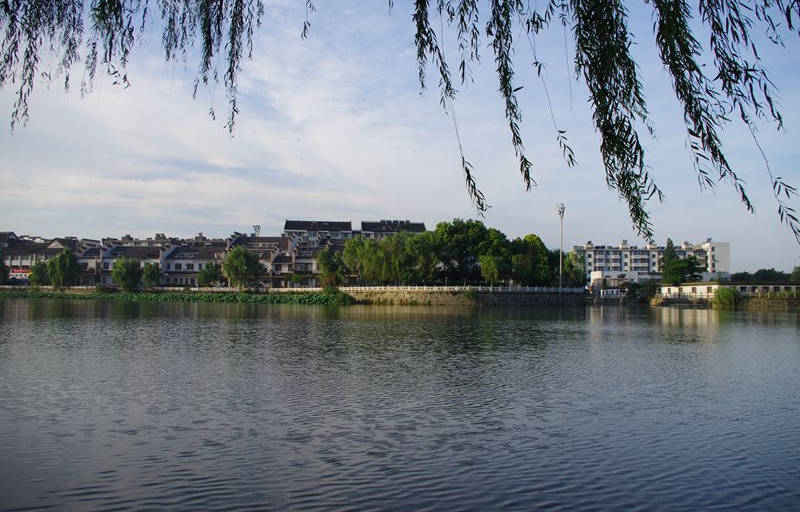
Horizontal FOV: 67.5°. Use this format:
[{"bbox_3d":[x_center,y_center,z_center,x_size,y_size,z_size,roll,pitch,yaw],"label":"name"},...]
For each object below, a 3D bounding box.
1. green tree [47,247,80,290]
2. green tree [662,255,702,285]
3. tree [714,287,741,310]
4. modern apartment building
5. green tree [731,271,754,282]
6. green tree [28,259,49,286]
[{"bbox_3d":[-83.170,3.150,148.000,8.400,10.500,8.150,0,-3,0],"label":"green tree"},{"bbox_3d":[68.408,4.298,145.000,9.686,8.838,9.686,0,-3,0],"label":"green tree"},{"bbox_3d":[55.620,7.240,102.000,4.770,3.750,4.630,0,-3,0],"label":"tree"},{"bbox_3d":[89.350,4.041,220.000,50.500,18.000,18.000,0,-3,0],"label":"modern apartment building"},{"bbox_3d":[101.812,7.729,178.000,7.134,6.242,7.134,0,-3,0],"label":"green tree"},{"bbox_3d":[-89.350,4.450,148.000,4.940,7.170,4.790,0,-3,0],"label":"green tree"}]

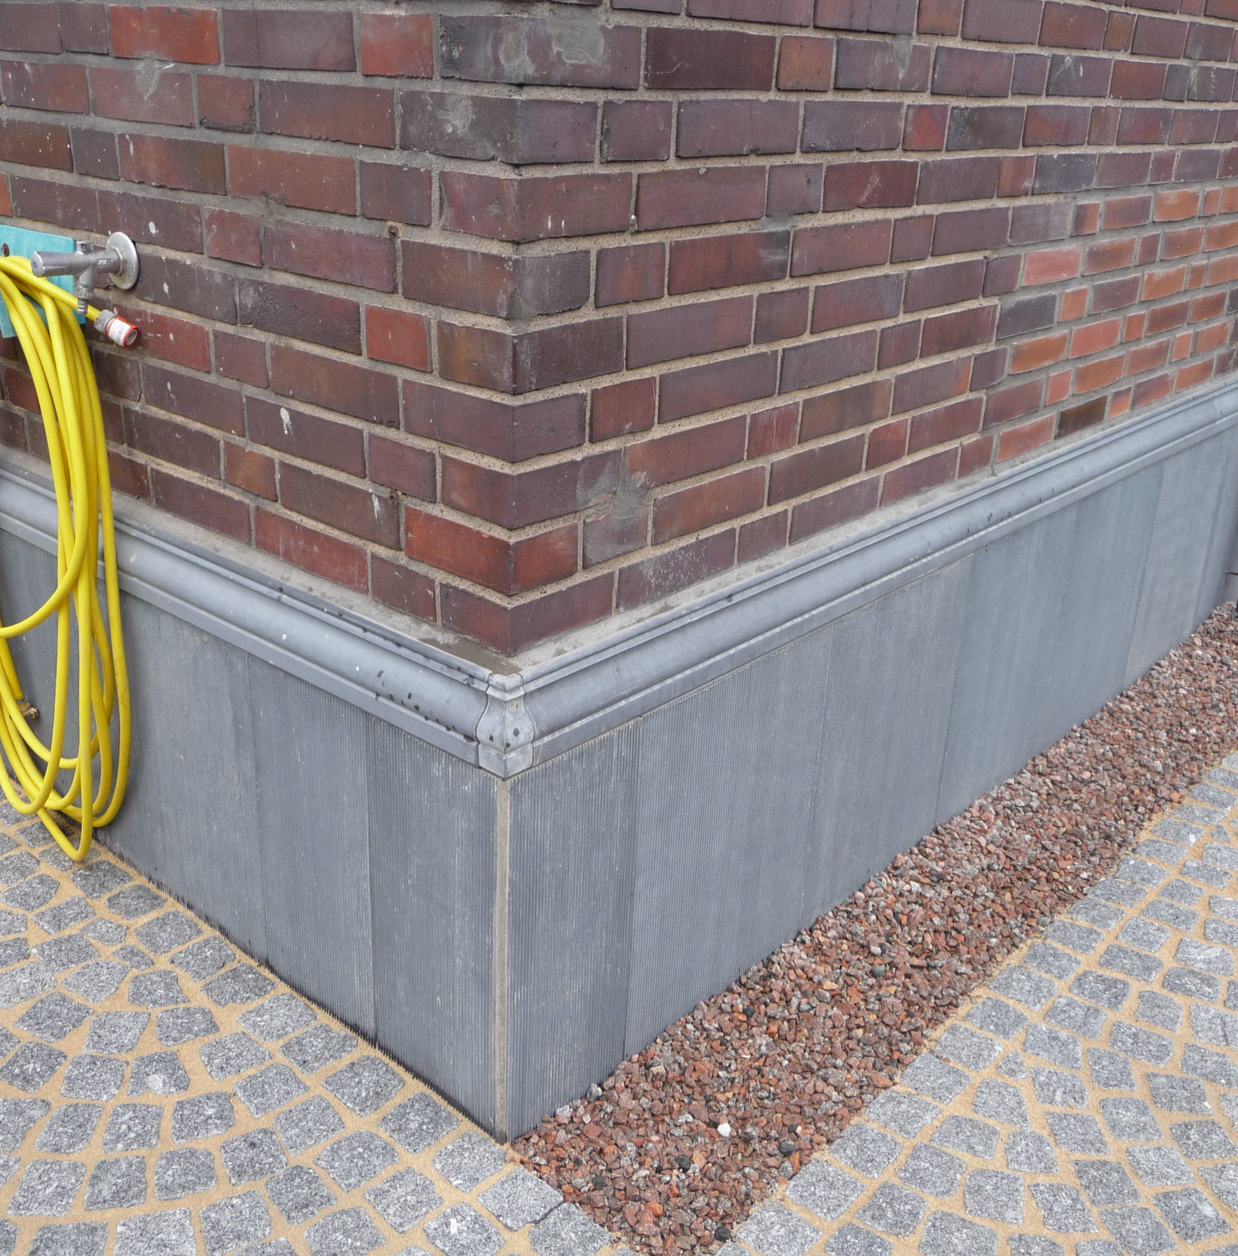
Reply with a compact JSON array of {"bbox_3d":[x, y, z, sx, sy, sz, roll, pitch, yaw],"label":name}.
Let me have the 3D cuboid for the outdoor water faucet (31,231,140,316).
[{"bbox_3d":[-0.745,-0.491,1.881,0.082,0.109,0.143,21,29,36],"label":"outdoor water faucet"}]

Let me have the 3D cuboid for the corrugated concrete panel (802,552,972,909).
[{"bbox_3d":[0.458,0.190,2.378,0.035,0.563,0.468,21,29,36],"label":"corrugated concrete panel"}]

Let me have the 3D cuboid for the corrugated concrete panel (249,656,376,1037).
[{"bbox_3d":[-0.425,0.313,1.947,0.261,0.533,0.035,21,29,36],"label":"corrugated concrete panel"}]

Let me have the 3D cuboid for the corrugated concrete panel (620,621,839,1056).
[{"bbox_3d":[0.155,0.310,2.051,0.035,0.557,0.456,21,29,36],"label":"corrugated concrete panel"}]

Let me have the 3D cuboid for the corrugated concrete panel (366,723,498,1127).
[{"bbox_3d":[-0.236,0.389,1.800,0.242,0.543,0.035,21,29,36],"label":"corrugated concrete panel"}]

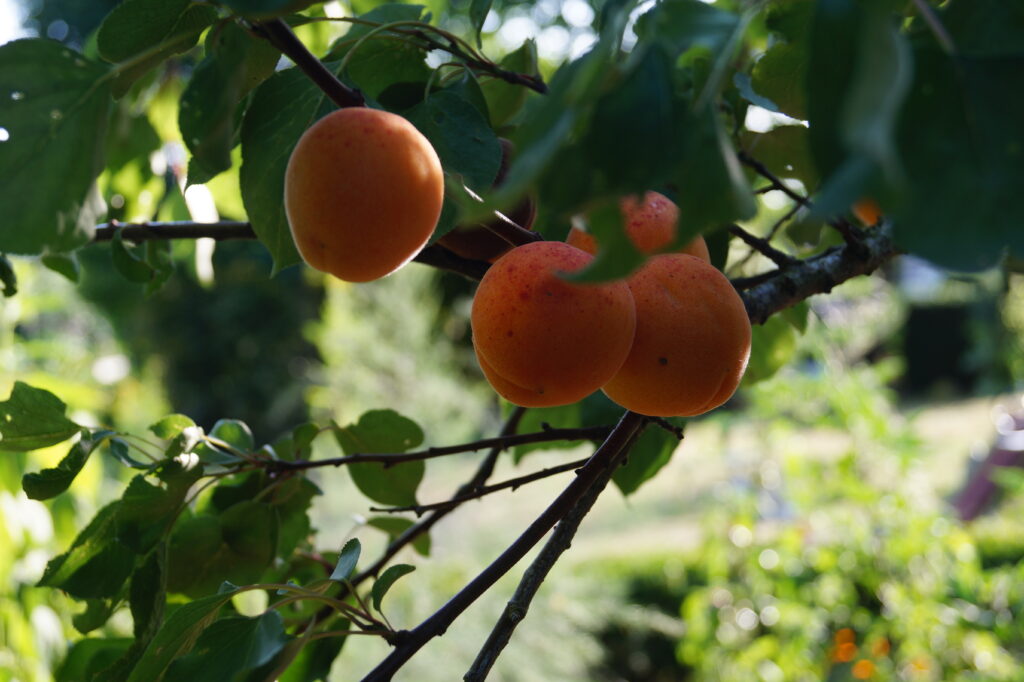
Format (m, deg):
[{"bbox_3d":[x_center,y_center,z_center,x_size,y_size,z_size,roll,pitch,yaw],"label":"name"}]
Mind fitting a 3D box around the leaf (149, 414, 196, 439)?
[{"bbox_3d":[-0.122,0.031,0.530,0.018,0.009,0.012,0,3,0],"label":"leaf"}]

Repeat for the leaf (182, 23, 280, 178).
[{"bbox_3d":[-0.088,-0.072,0.455,0.026,0.051,0.015,15,0,0],"label":"leaf"}]

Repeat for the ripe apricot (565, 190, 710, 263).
[{"bbox_3d":[0.040,-0.025,0.472,0.047,0.047,0.046,0,3,0],"label":"ripe apricot"}]

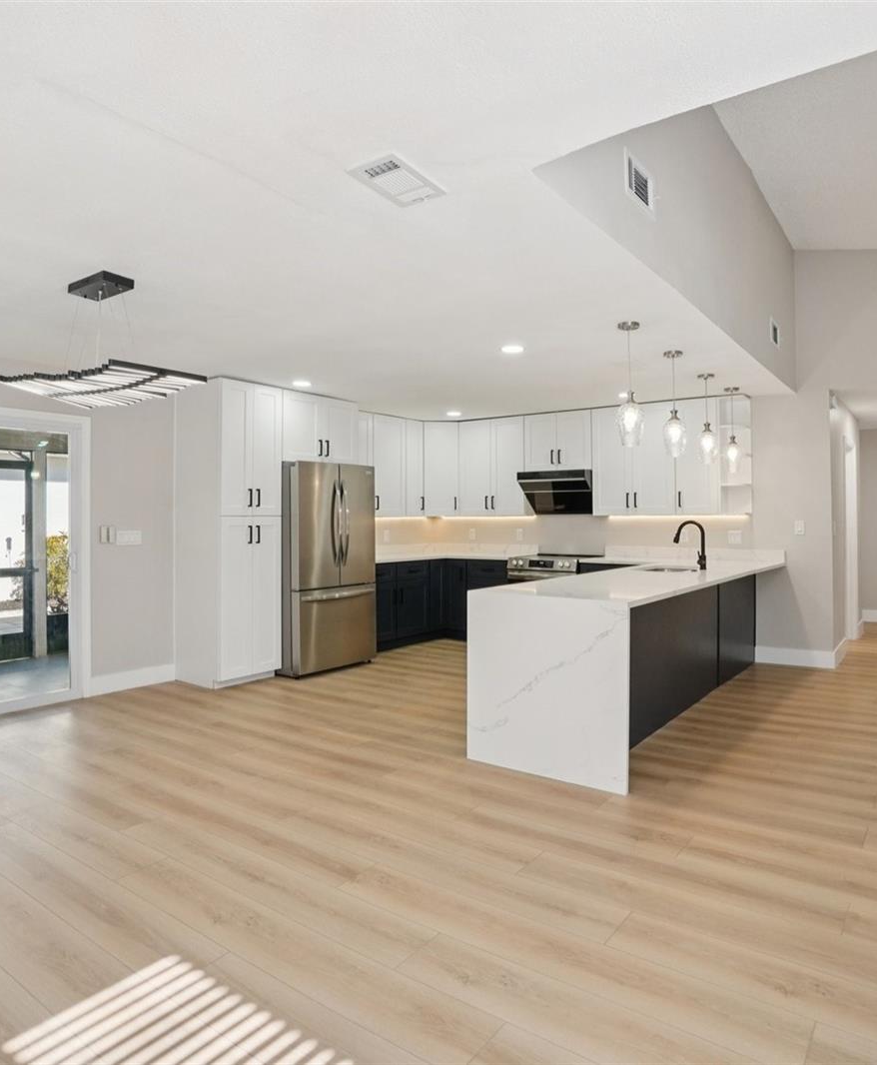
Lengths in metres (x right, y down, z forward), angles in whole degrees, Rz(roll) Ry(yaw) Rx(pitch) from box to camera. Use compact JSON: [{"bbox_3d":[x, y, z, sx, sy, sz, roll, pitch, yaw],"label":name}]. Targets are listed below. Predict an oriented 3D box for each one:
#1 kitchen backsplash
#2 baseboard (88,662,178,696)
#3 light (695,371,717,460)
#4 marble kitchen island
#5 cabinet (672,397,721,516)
[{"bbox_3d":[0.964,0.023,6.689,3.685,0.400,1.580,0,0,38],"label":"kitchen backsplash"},{"bbox_3d":[-2.413,1.156,5.294,0.016,0.134,0.710,1,1,37],"label":"baseboard"},{"bbox_3d":[2.154,-0.887,5.309,0.170,0.735,0.170,0,0,38],"label":"light"},{"bbox_3d":[1.623,0.760,4.824,0.912,0.921,3.622,1,1,37],"label":"marble kitchen island"},{"bbox_3d":[2.494,-0.714,6.296,0.405,1.075,0.345,0,0,38],"label":"cabinet"}]

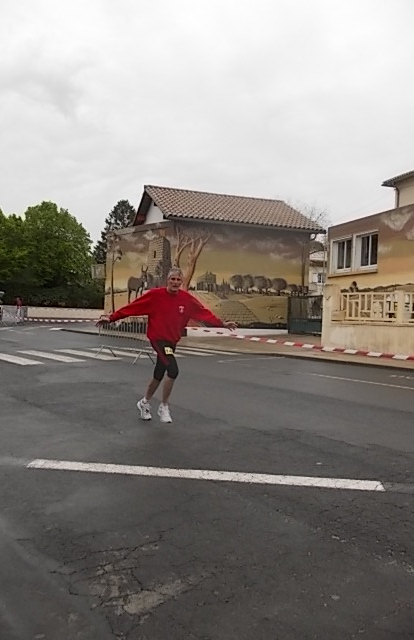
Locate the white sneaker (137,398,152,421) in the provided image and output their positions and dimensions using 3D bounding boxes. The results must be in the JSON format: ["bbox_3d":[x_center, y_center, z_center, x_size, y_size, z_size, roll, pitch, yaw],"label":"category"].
[{"bbox_3d":[-0.694,0.994,5.750,0.110,0.125,0.290,0,27,-18],"label":"white sneaker"}]

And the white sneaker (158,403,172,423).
[{"bbox_3d":[-0.464,1.010,5.650,0.110,0.125,0.290,0,11,-18],"label":"white sneaker"}]

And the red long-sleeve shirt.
[{"bbox_3d":[-0.442,-0.038,5.650,1.220,0.580,0.400,0,2,-7],"label":"red long-sleeve shirt"}]

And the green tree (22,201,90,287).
[{"bbox_3d":[-13.025,-5.424,45.206,6.200,9.934,6.200,0,2,0],"label":"green tree"}]

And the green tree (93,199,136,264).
[{"bbox_3d":[-8.484,-6.238,50.232,5.400,11.197,5.400,0,2,0],"label":"green tree"}]

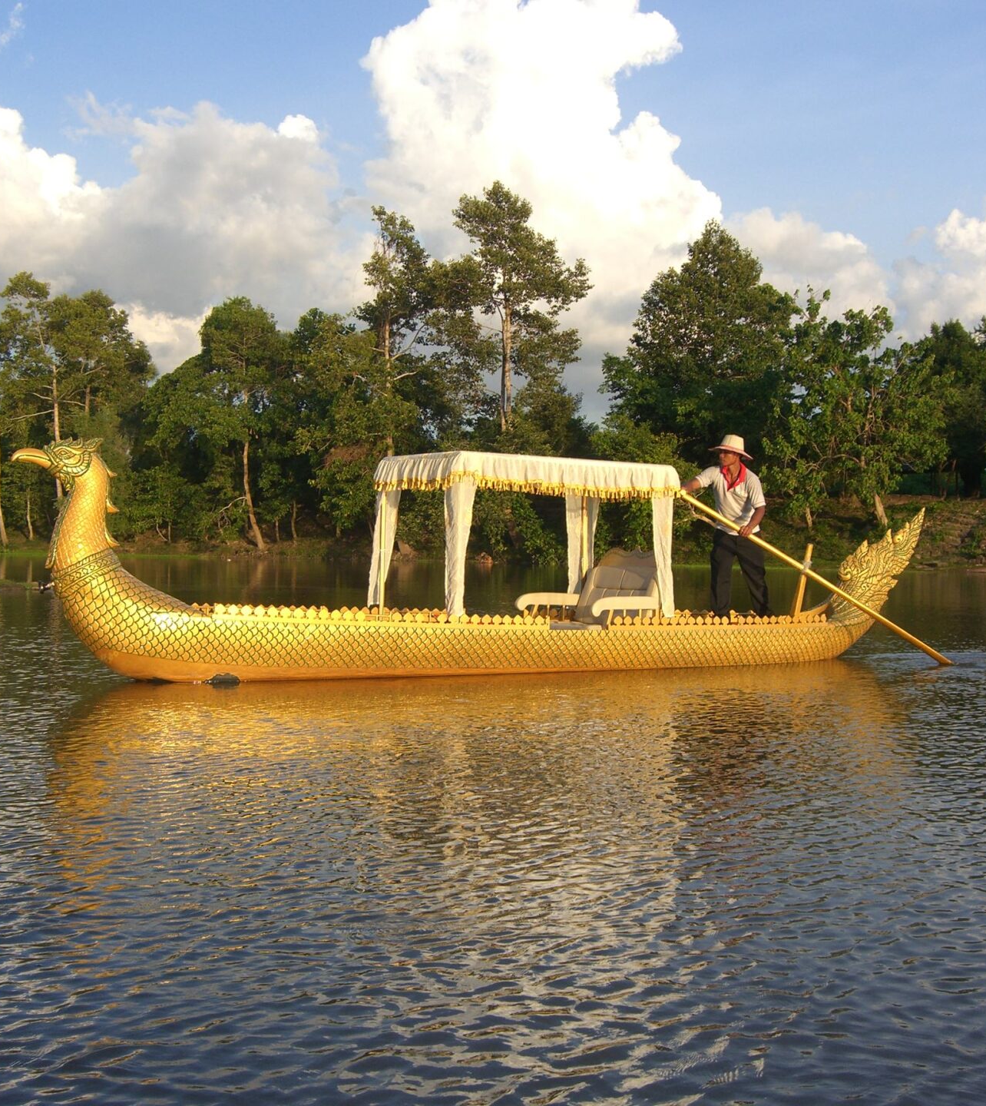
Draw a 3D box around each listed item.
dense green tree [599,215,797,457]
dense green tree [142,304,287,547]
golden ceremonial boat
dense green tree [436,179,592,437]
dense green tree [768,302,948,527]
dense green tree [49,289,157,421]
[{"bbox_3d":[8.967,-7.921,70.000,8.170,12.900,8.170,1,1,7],"label":"dense green tree"},{"bbox_3d":[-11.373,-5.388,67.000,5.830,10.250,5.830,1,1,-10],"label":"dense green tree"},{"bbox_3d":[0.480,0.143,13.150,8.750,1.820,1.400,1,1,-33],"label":"golden ceremonial boat"},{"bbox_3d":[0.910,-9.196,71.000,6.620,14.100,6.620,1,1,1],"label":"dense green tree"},{"bbox_3d":[14.641,-5.551,65.000,7.000,9.020,7.000,1,1,13],"label":"dense green tree"},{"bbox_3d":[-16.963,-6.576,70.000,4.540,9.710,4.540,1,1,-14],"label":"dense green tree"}]

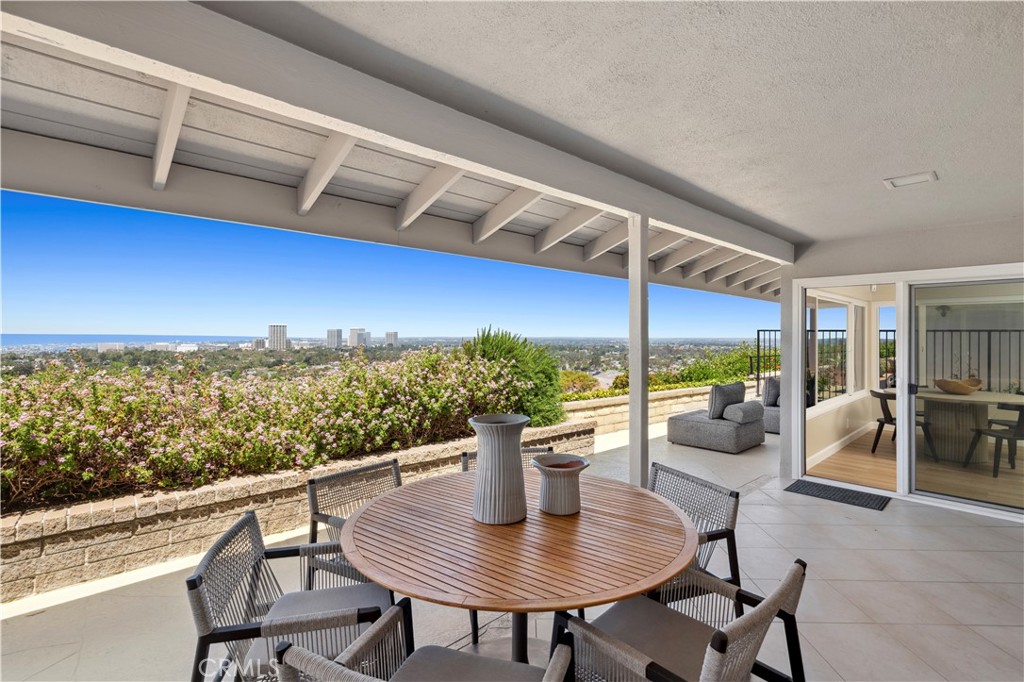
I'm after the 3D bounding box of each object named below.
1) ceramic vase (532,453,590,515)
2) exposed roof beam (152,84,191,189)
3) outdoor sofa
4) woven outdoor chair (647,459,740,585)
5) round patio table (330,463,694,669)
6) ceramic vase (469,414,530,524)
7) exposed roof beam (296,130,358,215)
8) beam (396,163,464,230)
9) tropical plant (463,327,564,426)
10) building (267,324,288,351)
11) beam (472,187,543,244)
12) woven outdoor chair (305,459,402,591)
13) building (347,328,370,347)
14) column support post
[{"bbox_3d":[0.209,0.622,1.982,0.250,0.205,0.250,0,0,0],"label":"ceramic vase"},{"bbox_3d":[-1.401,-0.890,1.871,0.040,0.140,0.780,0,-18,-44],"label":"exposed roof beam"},{"bbox_3d":[2.810,1.026,6.330,0.920,0.790,0.940,-1,1,-44],"label":"outdoor sofa"},{"bbox_3d":[0.666,1.077,2.206,0.580,0.790,0.550,0,1,-25],"label":"woven outdoor chair"},{"bbox_3d":[0.033,1.096,1.907,1.370,0.745,1.370,0,0,0],"label":"round patio table"},{"bbox_3d":[-0.050,0.531,1.937,0.256,0.400,0.256,0,1,0],"label":"ceramic vase"},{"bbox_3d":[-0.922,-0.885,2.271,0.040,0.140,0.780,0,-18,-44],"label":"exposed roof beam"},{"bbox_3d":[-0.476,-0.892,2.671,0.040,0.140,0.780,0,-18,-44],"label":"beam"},{"bbox_3d":[0.020,0.428,6.106,1.300,1.250,1.200,0,1,0],"label":"tropical plant"},{"bbox_3d":[-670.147,-7.923,1300.003,48.000,73.000,40.000,0,1,-30],"label":"building"},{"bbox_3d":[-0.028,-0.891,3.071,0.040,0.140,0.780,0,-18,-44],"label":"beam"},{"bbox_3d":[-0.629,1.077,2.264,0.580,0.790,0.550,1,1,41],"label":"woven outdoor chair"},{"bbox_3d":[-536.382,-8.380,1600.021,62.000,66.000,50.000,0,1,-24],"label":"building"},{"bbox_3d":[0.823,0.332,2.949,0.092,2.263,0.092,-1,1,-44],"label":"column support post"}]

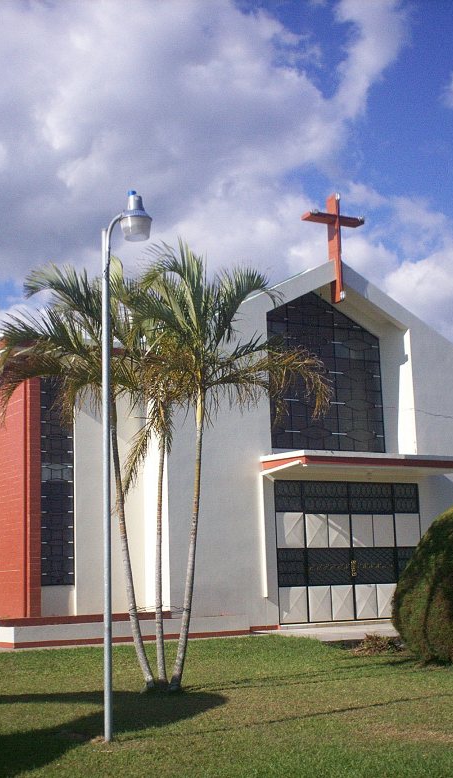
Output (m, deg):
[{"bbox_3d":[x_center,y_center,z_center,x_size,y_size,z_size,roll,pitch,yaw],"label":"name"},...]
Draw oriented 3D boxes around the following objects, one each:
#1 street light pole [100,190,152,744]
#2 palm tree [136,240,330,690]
[{"bbox_3d":[-0.939,0.612,10.162,0.520,5.180,0.300,-3,-10,8],"label":"street light pole"},{"bbox_3d":[0.141,0.871,14.255,2.650,5.970,2.400,-2,-10,0],"label":"palm tree"}]

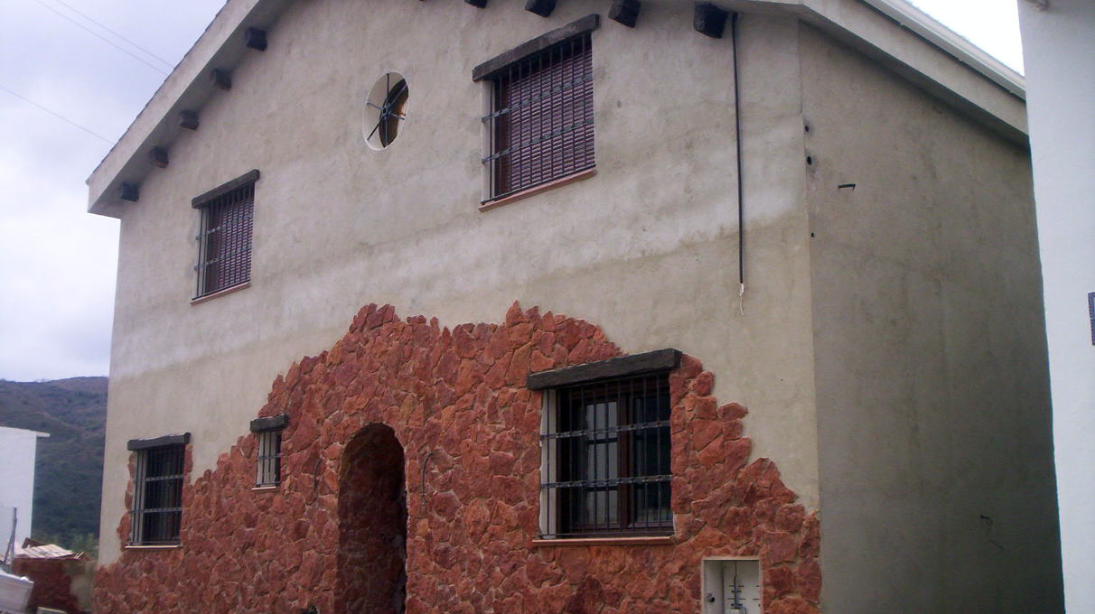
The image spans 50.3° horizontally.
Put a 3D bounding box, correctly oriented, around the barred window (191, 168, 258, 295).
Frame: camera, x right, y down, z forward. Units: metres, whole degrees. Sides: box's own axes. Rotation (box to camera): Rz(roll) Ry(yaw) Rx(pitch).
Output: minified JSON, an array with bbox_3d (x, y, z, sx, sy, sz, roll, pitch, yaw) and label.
[{"bbox_3d":[-3.860,-0.842,14.129,0.250,1.341,1.503,11,-17,-42],"label":"barred window"}]

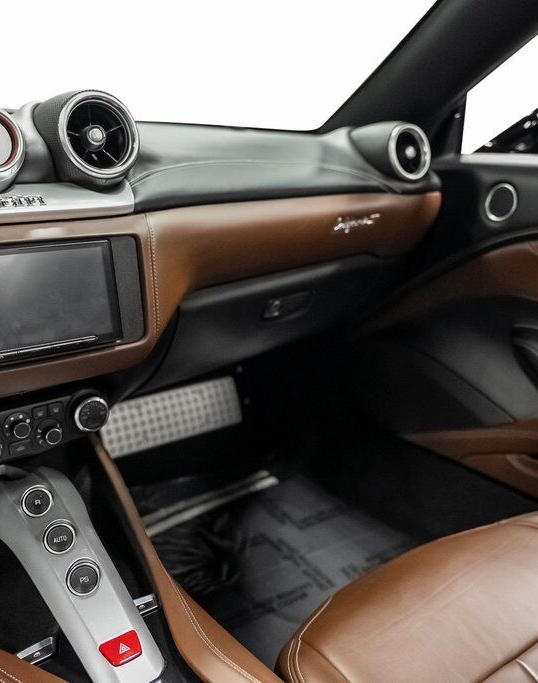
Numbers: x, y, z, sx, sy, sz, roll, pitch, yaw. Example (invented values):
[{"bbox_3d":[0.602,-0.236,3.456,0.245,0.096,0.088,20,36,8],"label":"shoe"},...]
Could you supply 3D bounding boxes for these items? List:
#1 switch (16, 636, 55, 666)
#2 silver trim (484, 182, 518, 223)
[{"bbox_3d":[-0.205,0.272,0.621,0.037,0.015,0.016,-12,5,-35],"label":"switch"},{"bbox_3d":[0.347,-0.208,1.060,0.010,0.053,0.053,0,13,-38],"label":"silver trim"}]

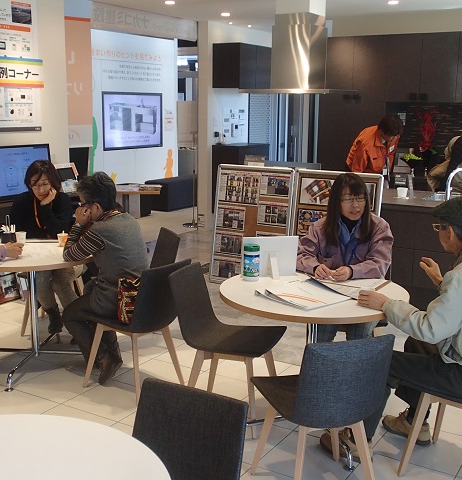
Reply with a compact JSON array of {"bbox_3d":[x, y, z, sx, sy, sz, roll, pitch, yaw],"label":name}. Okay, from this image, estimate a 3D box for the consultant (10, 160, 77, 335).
[{"bbox_3d":[-1.326,0.050,4.817,0.480,1.220,0.620,0,11,-3],"label":"consultant"}]

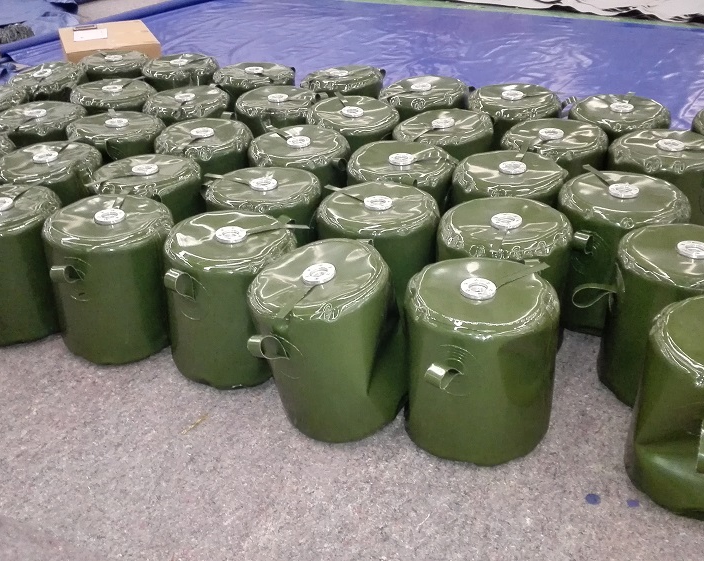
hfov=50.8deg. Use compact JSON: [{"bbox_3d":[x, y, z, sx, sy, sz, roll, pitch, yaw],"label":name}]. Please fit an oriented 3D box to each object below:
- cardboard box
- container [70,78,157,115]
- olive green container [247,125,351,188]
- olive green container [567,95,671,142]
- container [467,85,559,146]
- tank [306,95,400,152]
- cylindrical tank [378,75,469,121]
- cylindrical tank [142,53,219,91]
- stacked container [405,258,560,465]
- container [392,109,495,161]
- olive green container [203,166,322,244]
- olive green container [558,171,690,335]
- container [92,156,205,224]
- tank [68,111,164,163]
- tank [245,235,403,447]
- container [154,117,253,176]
[{"bbox_3d":[-1.610,-1.498,4.973,0.564,0.277,0.705,-14,34,-18],"label":"cardboard box"},{"bbox_3d":[-1.074,-0.681,3.472,0.385,0.440,0.385,-2,32,0],"label":"container"},{"bbox_3d":[-0.204,-0.360,3.053,0.412,0.461,0.412,-2,32,1],"label":"olive green container"},{"bbox_3d":[1.150,-0.541,3.255,0.412,0.461,0.412,9,33,18],"label":"olive green container"},{"bbox_3d":[0.737,-0.639,3.442,0.412,0.461,0.412,5,32,11],"label":"container"},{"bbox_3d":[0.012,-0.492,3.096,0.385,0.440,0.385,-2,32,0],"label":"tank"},{"bbox_3d":[0.311,-0.655,3.339,0.385,0.440,0.385,-2,32,0],"label":"cylindrical tank"},{"bbox_3d":[-0.894,-0.951,3.993,0.400,0.445,0.400,-9,32,-10],"label":"cylindrical tank"},{"bbox_3d":[0.351,0.213,2.083,0.412,0.461,0.412,-2,32,1],"label":"stacked container"},{"bbox_3d":[0.356,-0.414,2.949,0.385,0.440,0.385,-2,32,0],"label":"container"},{"bbox_3d":[-0.297,-0.133,2.627,0.400,0.445,0.400,-6,32,-6],"label":"olive green container"},{"bbox_3d":[0.886,-0.101,2.501,0.400,0.445,0.400,10,34,19],"label":"olive green container"},{"bbox_3d":[-0.755,-0.215,2.854,0.412,0.461,0.412,-11,33,-14],"label":"container"},{"bbox_3d":[-0.979,-0.461,3.201,0.400,0.445,0.400,-12,33,-15],"label":"tank"},{"bbox_3d":[-0.063,0.169,2.039,0.385,0.440,0.385,-2,32,0],"label":"tank"},{"bbox_3d":[-0.564,-0.381,2.956,0.385,0.440,0.385,-2,32,0],"label":"container"}]

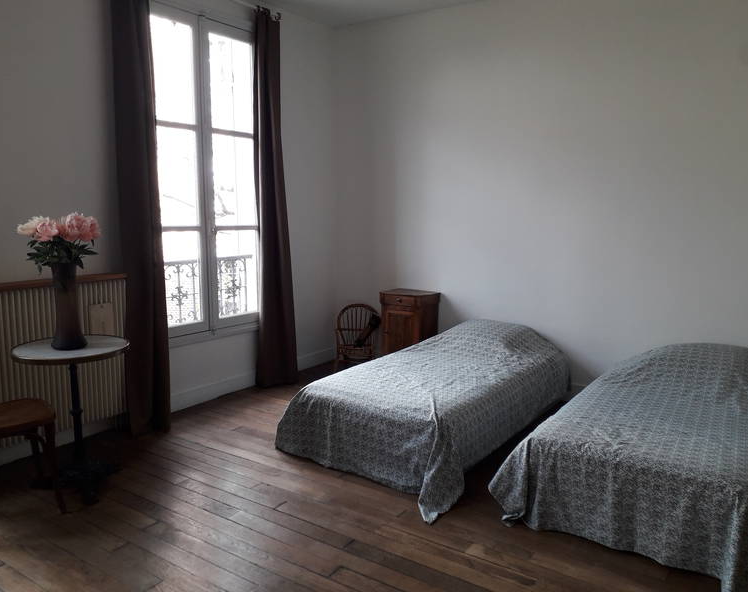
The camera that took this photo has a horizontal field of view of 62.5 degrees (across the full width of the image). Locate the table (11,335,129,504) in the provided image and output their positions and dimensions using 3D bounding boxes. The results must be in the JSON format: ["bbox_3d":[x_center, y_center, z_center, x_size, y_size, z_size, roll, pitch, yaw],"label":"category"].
[{"bbox_3d":[-1.454,0.597,3.015,0.530,0.707,0.530,0,8,0],"label":"table"}]

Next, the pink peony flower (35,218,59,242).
[{"bbox_3d":[-1.579,-0.316,2.974,0.122,0.109,0.122,-4,9,-28],"label":"pink peony flower"}]

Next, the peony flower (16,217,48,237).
[{"bbox_3d":[-1.703,-0.346,3.063,0.144,0.098,0.136,-4,9,-29],"label":"peony flower"}]

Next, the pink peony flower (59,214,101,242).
[{"bbox_3d":[-1.445,-0.336,3.022,0.209,0.133,0.156,-4,9,-25],"label":"pink peony flower"}]

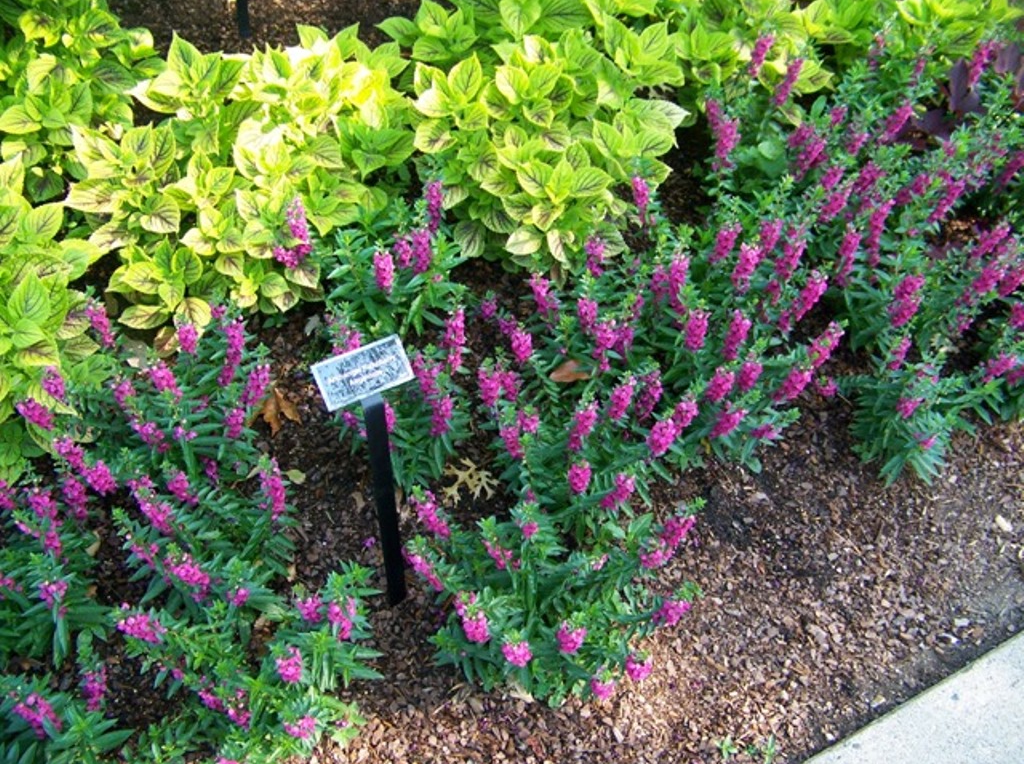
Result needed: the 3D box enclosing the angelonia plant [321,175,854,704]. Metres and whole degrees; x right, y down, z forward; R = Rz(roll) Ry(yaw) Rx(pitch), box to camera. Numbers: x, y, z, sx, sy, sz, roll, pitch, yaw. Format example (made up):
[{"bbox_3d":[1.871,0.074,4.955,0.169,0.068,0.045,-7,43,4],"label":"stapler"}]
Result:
[{"bbox_3d":[0.127,0.032,1.784,1.000,0.360,0.960,-8,45,-10],"label":"angelonia plant"}]

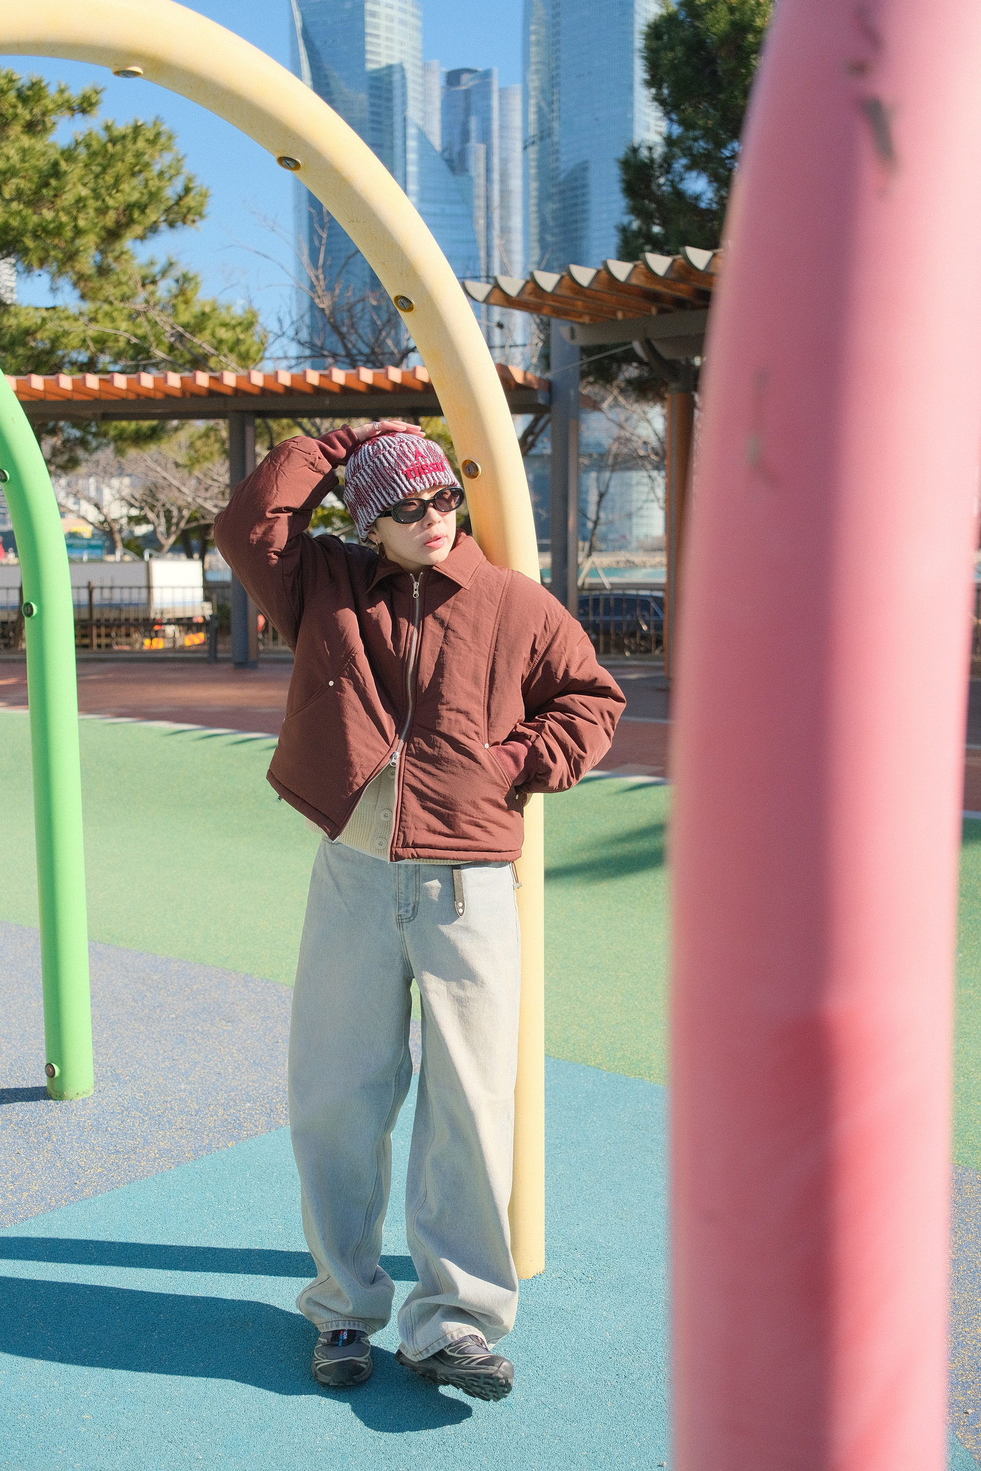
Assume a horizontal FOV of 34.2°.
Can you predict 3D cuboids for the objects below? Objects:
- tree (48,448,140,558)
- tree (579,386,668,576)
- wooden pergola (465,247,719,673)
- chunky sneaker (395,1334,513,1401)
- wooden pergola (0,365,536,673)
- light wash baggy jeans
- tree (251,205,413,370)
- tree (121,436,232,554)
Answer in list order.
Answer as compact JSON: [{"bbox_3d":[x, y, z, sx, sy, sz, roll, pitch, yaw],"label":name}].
[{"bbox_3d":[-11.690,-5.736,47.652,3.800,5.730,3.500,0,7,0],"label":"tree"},{"bbox_3d":[3.287,-5.660,39.613,3.200,5.910,3.000,0,7,0],"label":"tree"},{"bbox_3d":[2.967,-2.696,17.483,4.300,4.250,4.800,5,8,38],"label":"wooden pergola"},{"bbox_3d":[-0.063,1.115,2.872,0.106,0.120,0.280,27,-20,-33],"label":"chunky sneaker"},{"bbox_3d":[-2.966,-2.639,20.102,7.100,3.570,3.500,1,7,12],"label":"wooden pergola"},{"bbox_3d":[-0.161,0.637,3.023,0.430,0.970,0.360,-1,7,-5],"label":"light wash baggy jeans"},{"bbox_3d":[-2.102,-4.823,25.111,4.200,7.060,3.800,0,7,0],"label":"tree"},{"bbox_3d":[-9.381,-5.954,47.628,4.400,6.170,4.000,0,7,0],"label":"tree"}]

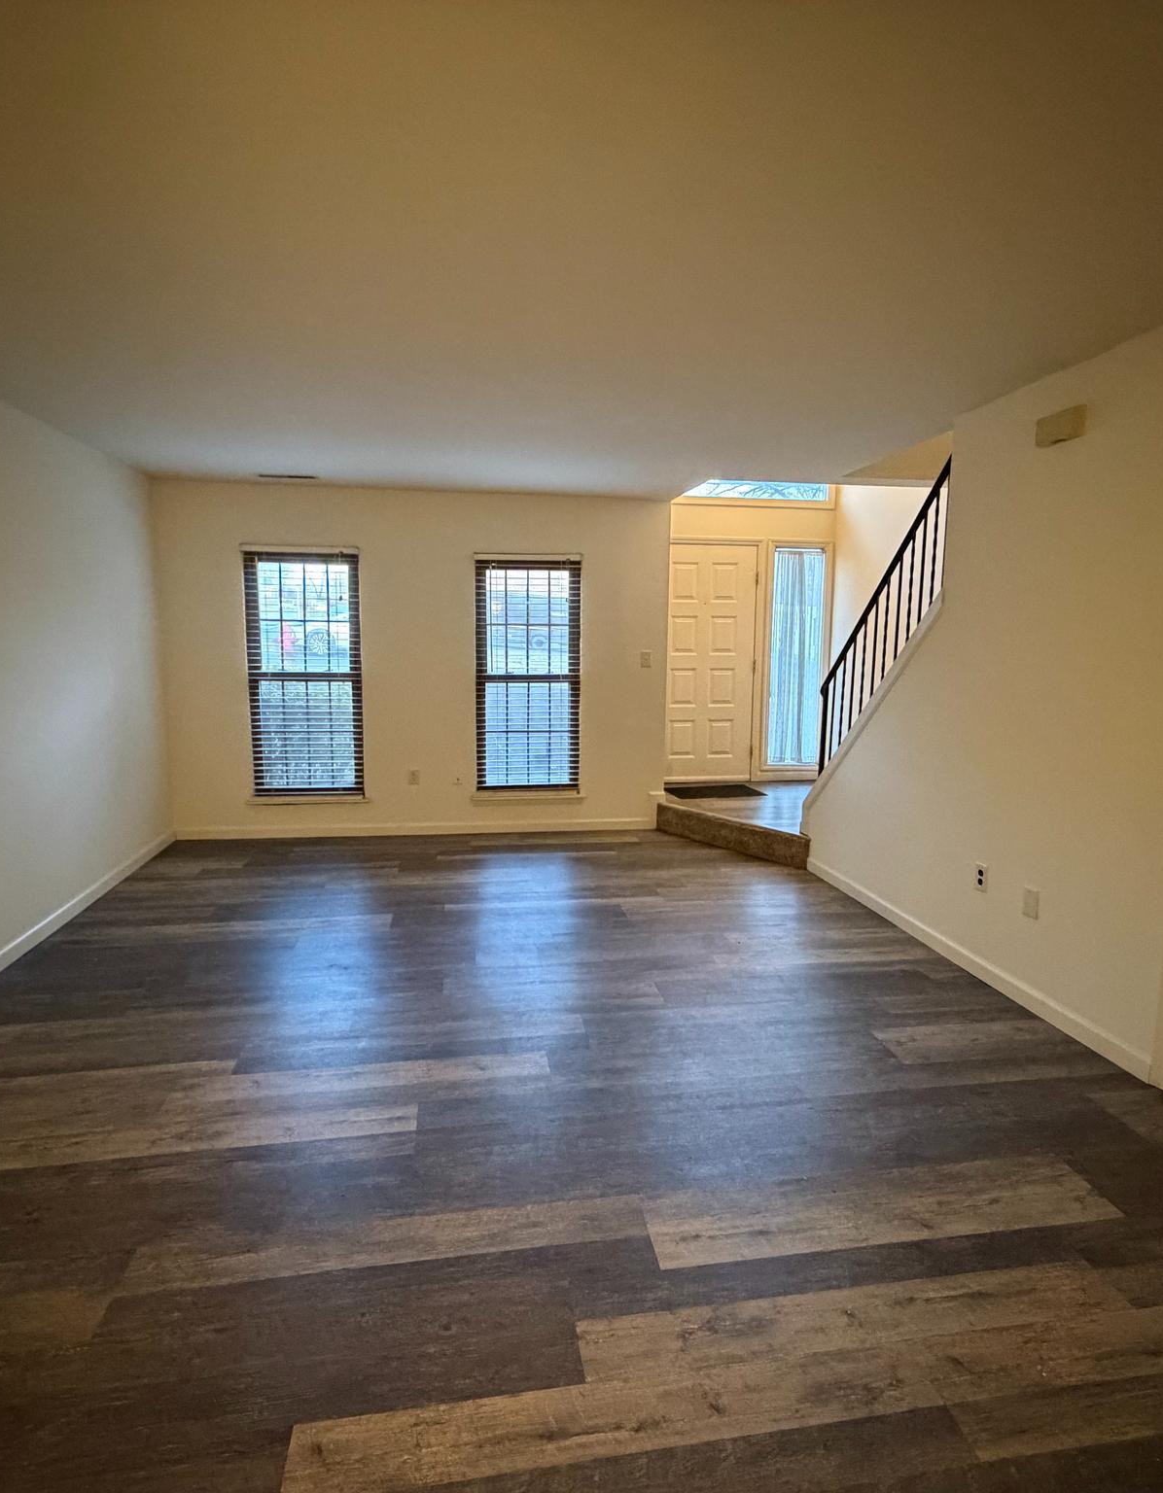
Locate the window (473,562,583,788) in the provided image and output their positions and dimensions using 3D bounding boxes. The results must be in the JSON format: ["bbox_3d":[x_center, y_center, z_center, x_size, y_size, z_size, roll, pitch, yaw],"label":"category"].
[{"bbox_3d":[-0.378,-0.501,5.850,0.765,1.700,0.075,-1,8,-9],"label":"window"}]

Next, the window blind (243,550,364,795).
[{"bbox_3d":[-1.919,-0.495,5.612,0.757,1.705,0.090,-1,8,-9],"label":"window blind"}]

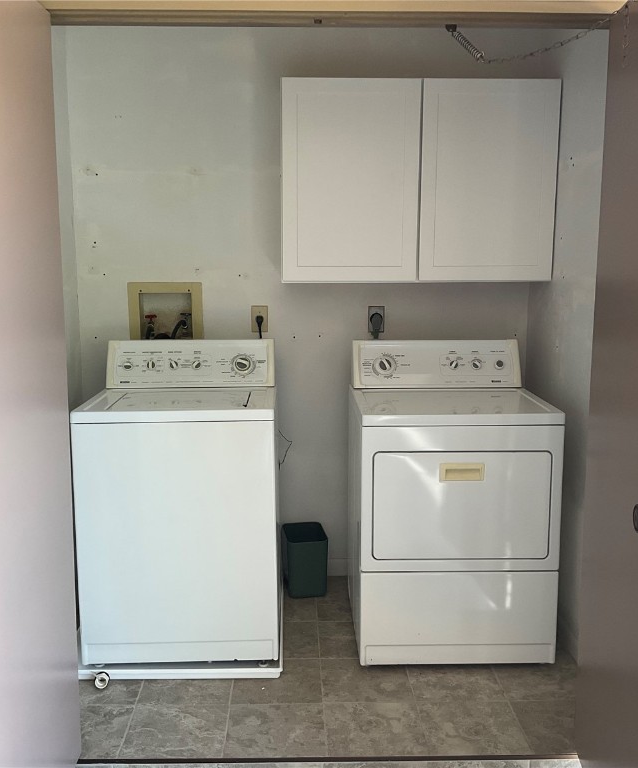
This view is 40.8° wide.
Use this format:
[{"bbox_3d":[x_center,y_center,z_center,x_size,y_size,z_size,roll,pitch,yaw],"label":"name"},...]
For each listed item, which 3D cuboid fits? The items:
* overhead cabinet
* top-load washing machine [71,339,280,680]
[{"bbox_3d":[0.389,-0.811,3.501,1.075,0.773,0.333,0,9,-2],"label":"overhead cabinet"},{"bbox_3d":[-0.496,0.413,3.247,0.680,1.110,0.670,0,9,-2],"label":"top-load washing machine"}]

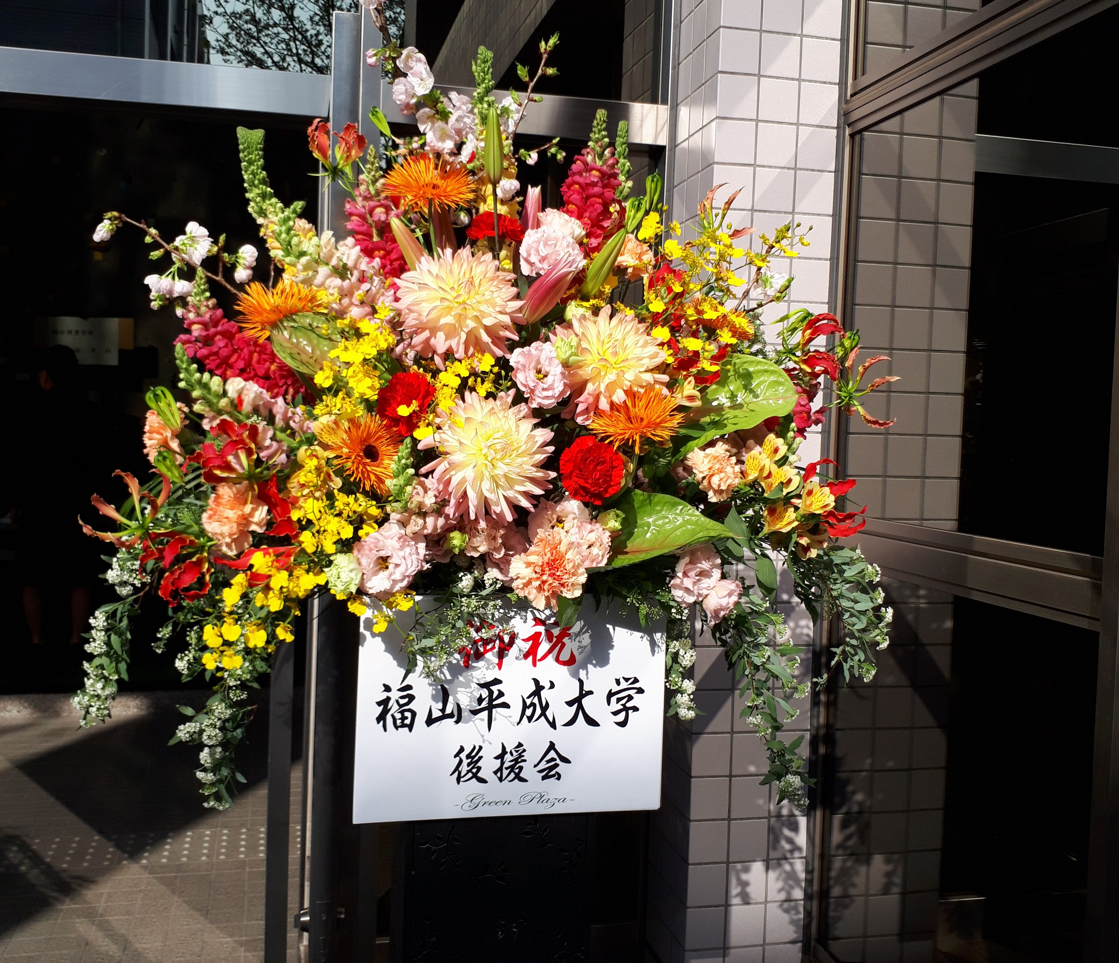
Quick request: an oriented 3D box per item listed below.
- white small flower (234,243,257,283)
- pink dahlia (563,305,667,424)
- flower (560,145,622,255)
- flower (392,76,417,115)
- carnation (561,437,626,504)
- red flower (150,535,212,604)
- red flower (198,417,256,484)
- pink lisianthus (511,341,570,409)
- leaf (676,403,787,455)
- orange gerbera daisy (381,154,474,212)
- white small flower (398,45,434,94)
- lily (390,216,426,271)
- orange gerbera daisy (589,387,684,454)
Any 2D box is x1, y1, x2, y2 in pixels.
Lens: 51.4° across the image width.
[{"bbox_3d":[-0.353,-0.245,1.310,0.028,0.046,0.029,2,2,11],"label":"white small flower"},{"bbox_3d":[0.071,-0.149,1.500,0.150,0.152,0.090,1,-18,-12],"label":"pink dahlia"},{"bbox_3d":[0.037,-0.330,1.360,0.071,0.131,0.066,2,2,-6],"label":"flower"},{"bbox_3d":[-0.181,-0.451,1.360,0.029,0.044,0.030,2,2,6],"label":"flower"},{"bbox_3d":[0.038,-0.013,1.345,0.075,0.078,0.055,2,-12,0],"label":"carnation"},{"bbox_3d":[-0.413,0.095,1.270,0.064,0.073,0.055,3,3,18],"label":"red flower"},{"bbox_3d":[-0.410,-0.040,1.440,0.072,0.078,0.060,2,-9,-6],"label":"red flower"},{"bbox_3d":[-0.022,-0.127,1.380,0.071,0.079,0.055,2,-3,-2],"label":"pink lisianthus"},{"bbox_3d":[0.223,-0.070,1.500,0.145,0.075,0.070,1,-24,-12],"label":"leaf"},{"bbox_3d":[-0.163,-0.366,1.430,0.114,0.038,0.112,2,41,2],"label":"orange gerbera daisy"},{"bbox_3d":[-0.195,-0.558,1.580,0.048,0.066,0.045,2,2,3],"label":"white small flower"},{"bbox_3d":[-0.183,-0.286,1.440,0.028,0.085,0.028,-27,0,0],"label":"lily"},{"bbox_3d":[0.089,-0.071,1.360,0.111,0.042,0.108,2,45,-2],"label":"orange gerbera daisy"}]

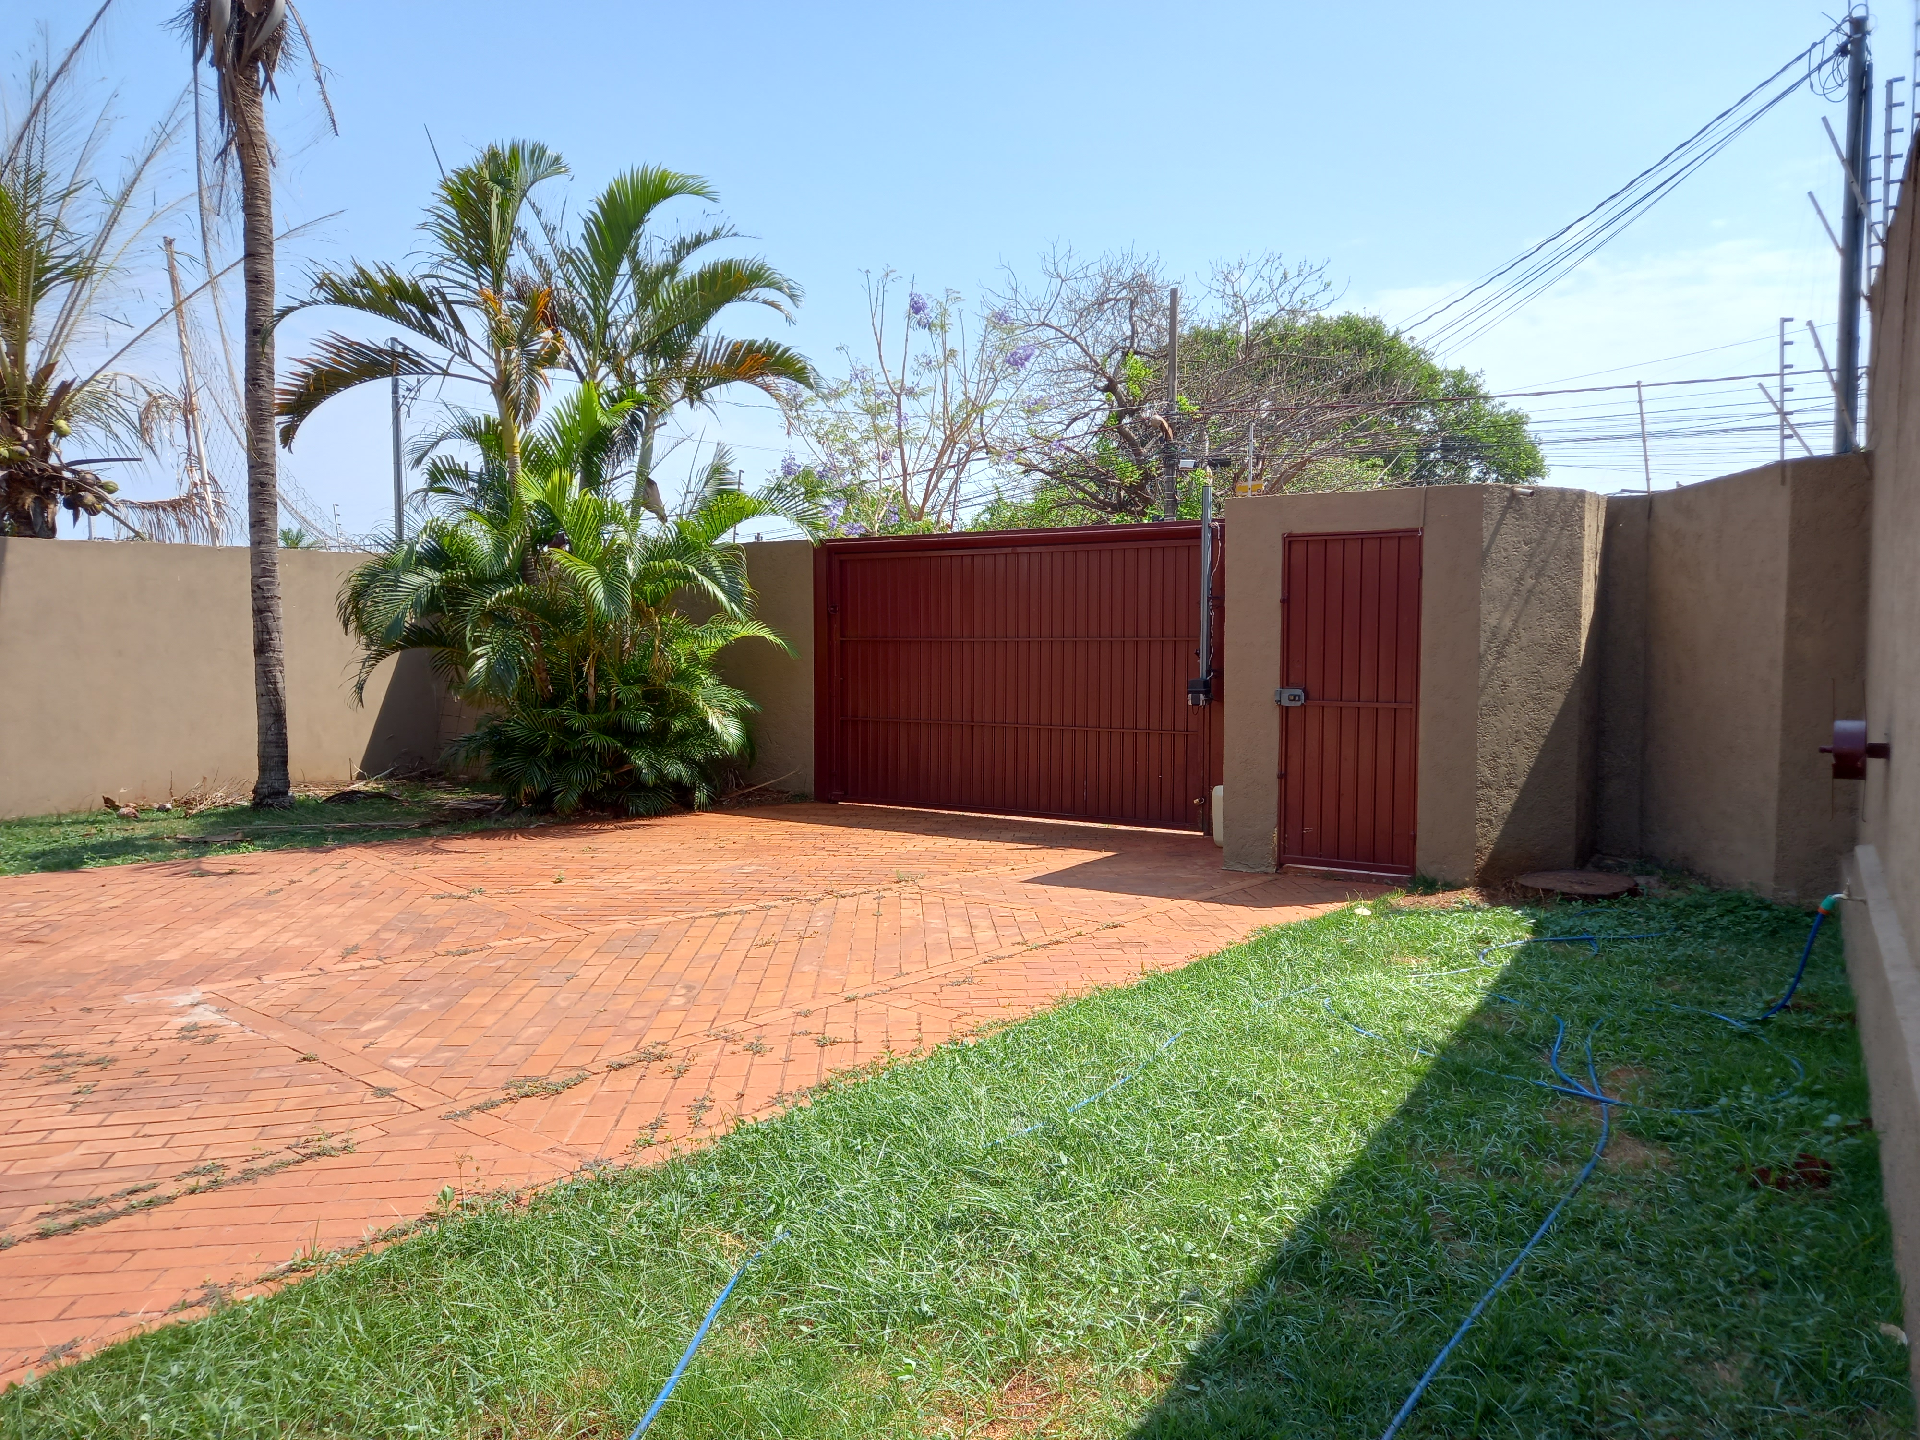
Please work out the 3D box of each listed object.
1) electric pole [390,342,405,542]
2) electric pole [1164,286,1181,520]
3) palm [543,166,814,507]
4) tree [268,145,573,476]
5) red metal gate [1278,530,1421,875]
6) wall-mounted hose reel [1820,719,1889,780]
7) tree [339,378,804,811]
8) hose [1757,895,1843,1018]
[{"bbox_3d":[-8.400,-2.752,20.885,0.130,5.772,0.130,-2,4,-22],"label":"electric pole"},{"bbox_3d":[4.116,-4.389,27.261,0.250,8.149,0.250,0,4,9],"label":"electric pole"},{"bbox_3d":[-2.459,-2.080,12.276,2.360,5.497,2.400,-1,4,-11],"label":"palm"},{"bbox_3d":[-4.723,-2.220,12.385,2.550,5.775,2.400,-2,4,-21],"label":"tree"},{"bbox_3d":[2.323,-0.098,8.271,0.830,2.028,0.070,2,4,32],"label":"red metal gate"},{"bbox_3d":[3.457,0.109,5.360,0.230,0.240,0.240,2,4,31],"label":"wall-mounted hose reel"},{"bbox_3d":[-3.352,-1.113,12.214,4.000,3.580,3.200,-1,4,-15],"label":"tree"},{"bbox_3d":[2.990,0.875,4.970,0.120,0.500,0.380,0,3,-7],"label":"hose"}]

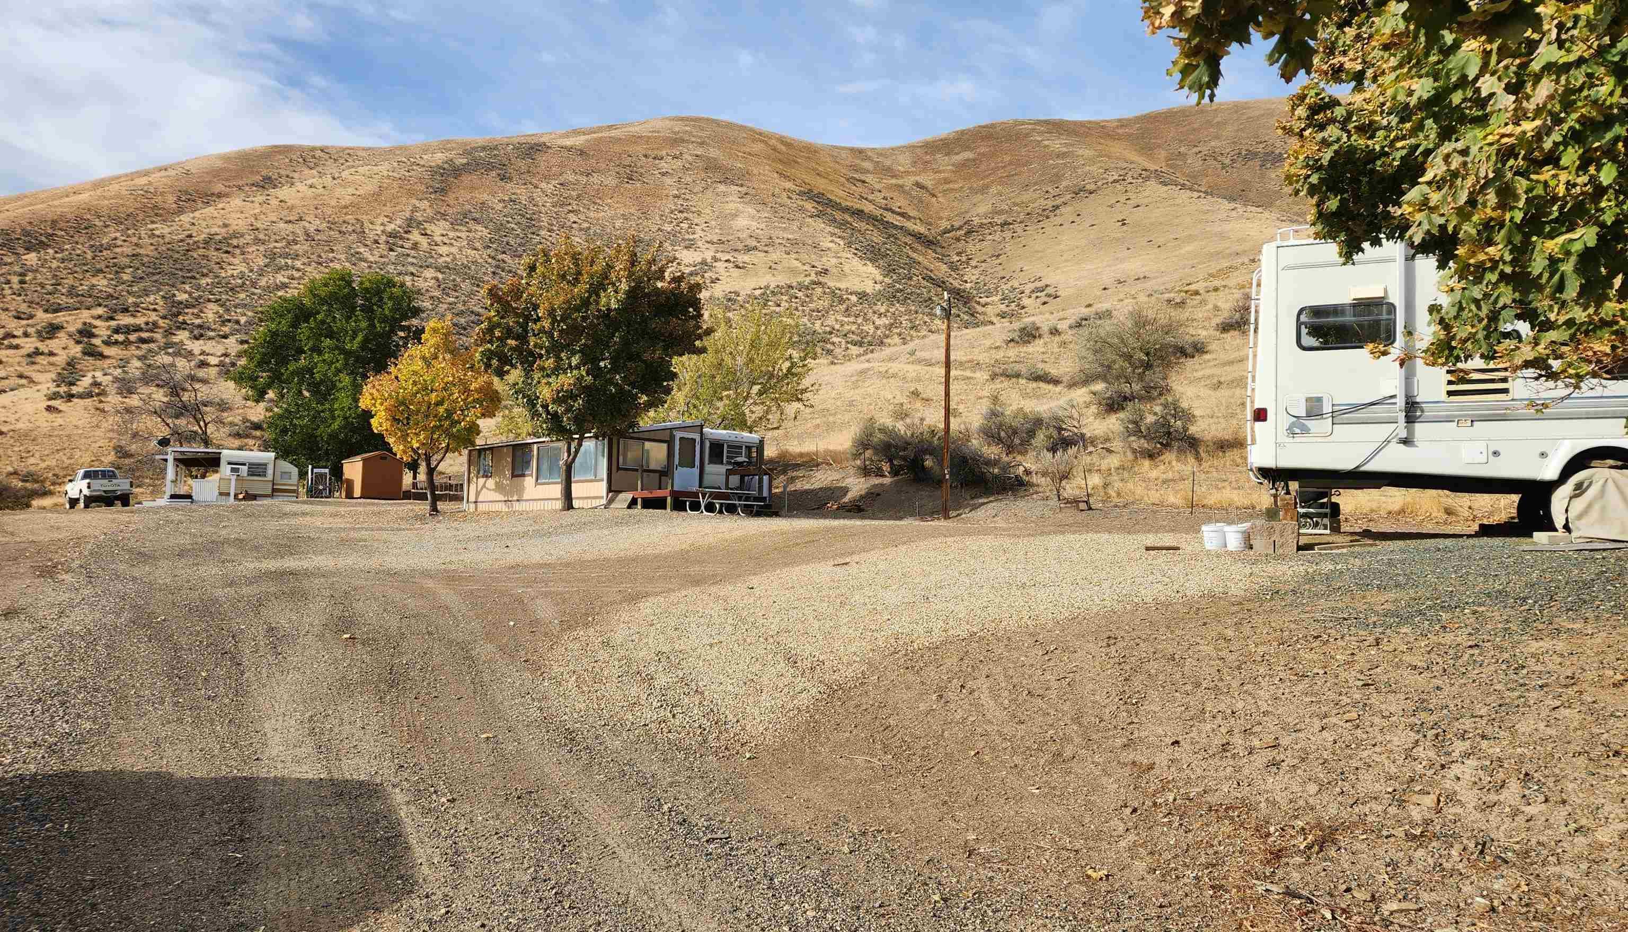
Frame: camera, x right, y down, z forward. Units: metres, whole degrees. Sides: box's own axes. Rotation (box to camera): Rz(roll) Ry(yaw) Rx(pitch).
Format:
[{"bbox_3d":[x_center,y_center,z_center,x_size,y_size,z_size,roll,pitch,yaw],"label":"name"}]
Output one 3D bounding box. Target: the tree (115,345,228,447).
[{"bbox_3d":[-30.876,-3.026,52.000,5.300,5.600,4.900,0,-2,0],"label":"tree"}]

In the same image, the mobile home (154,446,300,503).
[{"bbox_3d":[-27.600,0.380,50.800,5.900,2.600,4.600,1,-1,-18],"label":"mobile home"}]

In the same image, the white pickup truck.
[{"bbox_3d":[-32.000,0.990,48.400,1.720,1.720,4.900,1,-2,-45],"label":"white pickup truck"}]

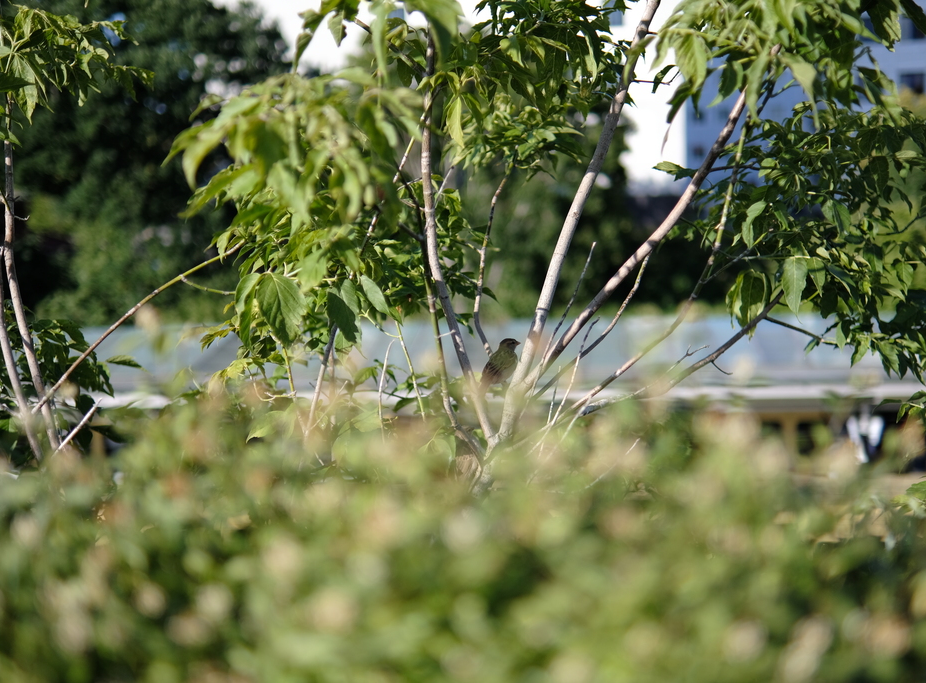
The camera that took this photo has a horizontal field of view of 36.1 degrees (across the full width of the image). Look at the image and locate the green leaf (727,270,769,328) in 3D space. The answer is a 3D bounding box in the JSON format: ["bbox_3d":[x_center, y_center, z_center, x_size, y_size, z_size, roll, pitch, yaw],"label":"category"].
[{"bbox_3d":[0.522,-0.077,2.600,0.070,0.105,0.045,0,0,0],"label":"green leaf"}]

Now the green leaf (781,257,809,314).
[{"bbox_3d":[0.608,-0.102,2.600,0.050,0.105,0.025,3,0,6],"label":"green leaf"}]

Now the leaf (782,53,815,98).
[{"bbox_3d":[0.578,-0.457,2.450,0.052,0.085,0.030,-17,0,0],"label":"leaf"}]

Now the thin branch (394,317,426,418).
[{"bbox_3d":[-0.093,0.050,2.650,0.017,0.192,0.020,-16,0,0],"label":"thin branch"}]

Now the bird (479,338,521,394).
[{"bbox_3d":[0.070,0.048,2.650,0.105,0.108,0.065,-2,3,-45],"label":"bird"}]

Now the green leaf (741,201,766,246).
[{"bbox_3d":[0.541,-0.220,2.650,0.040,0.085,0.030,14,0,11],"label":"green leaf"}]

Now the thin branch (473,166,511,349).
[{"bbox_3d":[0.052,-0.156,2.680,0.047,0.356,0.040,5,0,0],"label":"thin branch"}]

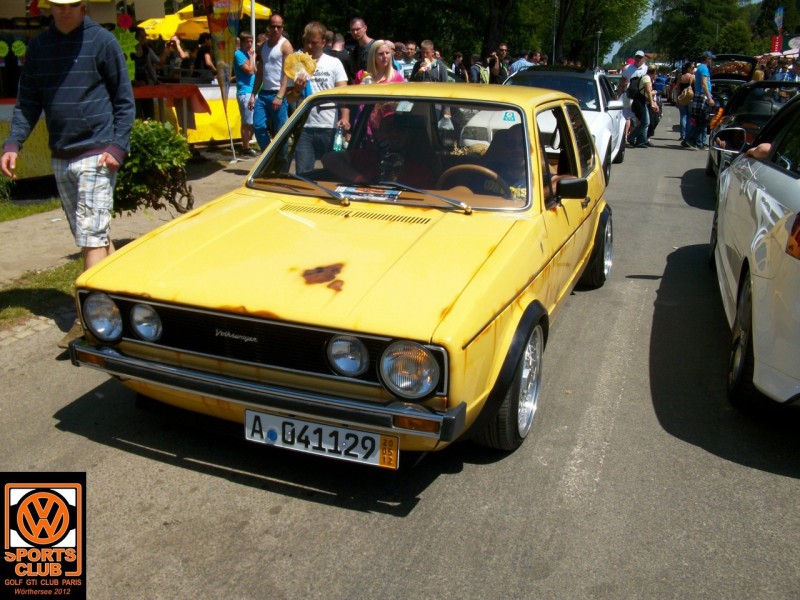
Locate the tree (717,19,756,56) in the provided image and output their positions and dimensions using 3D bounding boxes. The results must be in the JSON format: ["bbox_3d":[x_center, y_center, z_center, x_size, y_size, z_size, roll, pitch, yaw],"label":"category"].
[{"bbox_3d":[27.835,-20.318,65.007,3.600,5.600,3.600,1,17,0],"label":"tree"}]

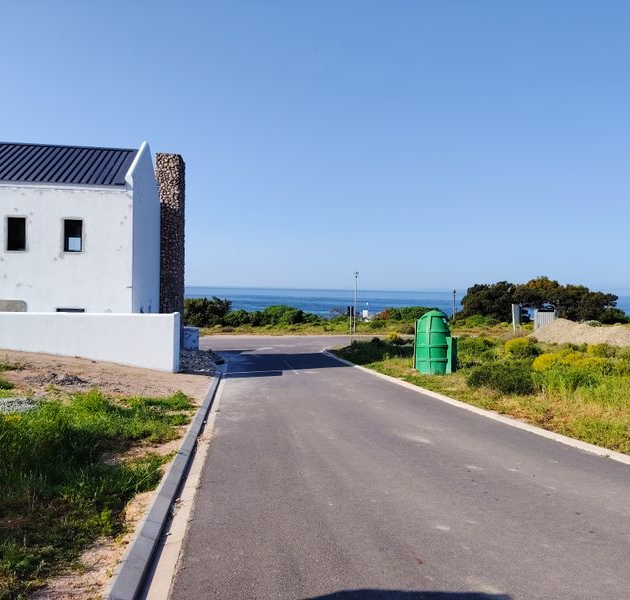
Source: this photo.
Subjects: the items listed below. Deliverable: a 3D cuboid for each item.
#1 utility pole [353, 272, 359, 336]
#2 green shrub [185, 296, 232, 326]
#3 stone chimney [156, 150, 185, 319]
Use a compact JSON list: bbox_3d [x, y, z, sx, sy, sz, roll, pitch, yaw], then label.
[{"bbox_3d":[3.594,0.240,48.500,0.400,5.550,0.400,1,1,-7],"label":"utility pole"},{"bbox_3d":[-10.265,1.172,52.000,4.900,2.900,3.800,1,1,-7],"label":"green shrub"},{"bbox_3d":[-6.829,-2.110,26.035,1.040,9.020,1.650,1,1,-7],"label":"stone chimney"}]

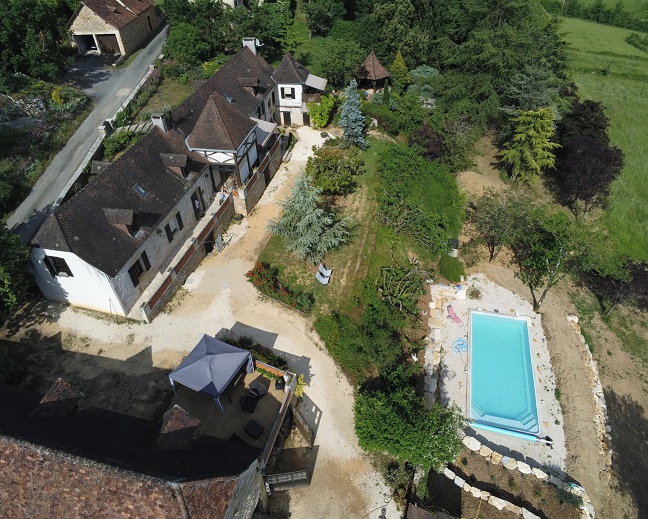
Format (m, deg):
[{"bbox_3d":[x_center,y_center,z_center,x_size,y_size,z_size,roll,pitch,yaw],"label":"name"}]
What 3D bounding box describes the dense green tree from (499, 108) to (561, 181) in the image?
[{"bbox_3d":[18.855,-10.241,42.282,5.700,6.900,5.700,-1,44,0],"label":"dense green tree"}]

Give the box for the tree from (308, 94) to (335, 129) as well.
[{"bbox_3d":[-0.298,-18.156,56.686,3.100,3.800,2.900,-2,39,2],"label":"tree"}]

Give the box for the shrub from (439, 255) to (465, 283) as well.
[{"bbox_3d":[9.303,0.506,33.401,1.813,1.859,1.813,-1,44,0],"label":"shrub"}]

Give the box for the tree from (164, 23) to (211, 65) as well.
[{"bbox_3d":[-21.140,-33.538,71.452,6.610,5.650,6.610,-2,39,2],"label":"tree"}]

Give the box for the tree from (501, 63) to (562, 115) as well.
[{"bbox_3d":[22.469,-17.117,50.530,5.700,7.900,5.700,-2,39,2],"label":"tree"}]

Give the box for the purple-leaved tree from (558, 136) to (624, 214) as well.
[{"bbox_3d":[22.750,-6.832,39.502,4.600,6.700,4.600,-2,39,2],"label":"purple-leaved tree"}]

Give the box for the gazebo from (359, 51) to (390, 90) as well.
[{"bbox_3d":[5.972,-23.219,56.839,4.265,5.055,4.265,-1,44,0],"label":"gazebo"}]

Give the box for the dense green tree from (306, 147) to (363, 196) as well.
[{"bbox_3d":[0.911,-8.552,44.316,5.560,3.660,5.560,-2,39,2],"label":"dense green tree"}]

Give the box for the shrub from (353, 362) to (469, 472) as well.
[{"bbox_3d":[4.435,8.065,24.057,5.650,3.100,5.300,-2,39,2],"label":"shrub"}]

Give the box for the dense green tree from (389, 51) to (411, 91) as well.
[{"bbox_3d":[9.607,-23.142,56.685,2.748,5.053,2.748,-1,44,0],"label":"dense green tree"}]

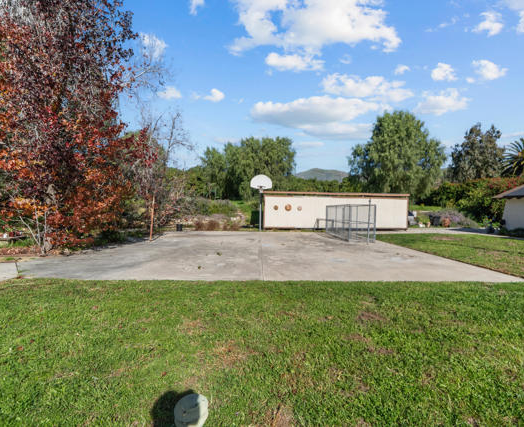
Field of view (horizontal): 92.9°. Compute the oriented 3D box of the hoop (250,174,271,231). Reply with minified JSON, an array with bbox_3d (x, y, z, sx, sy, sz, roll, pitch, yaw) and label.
[{"bbox_3d":[-0.040,-0.700,17.100,1.450,3.850,1.200,1,1,0],"label":"hoop"}]

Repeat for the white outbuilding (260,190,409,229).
[{"bbox_3d":[5.800,-0.130,21.000,11.800,2.900,3.200,1,1,-6],"label":"white outbuilding"}]

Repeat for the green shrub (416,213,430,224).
[{"bbox_3d":[15.500,0.520,23.900,1.150,1.150,1.100,1,1,0],"label":"green shrub"}]

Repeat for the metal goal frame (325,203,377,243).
[{"bbox_3d":[4.900,0.460,14.200,1.320,1.770,4.350,1,1,1],"label":"metal goal frame"}]

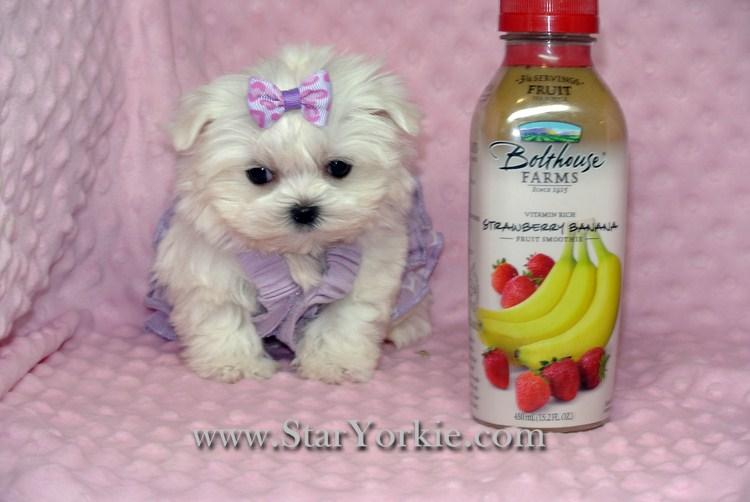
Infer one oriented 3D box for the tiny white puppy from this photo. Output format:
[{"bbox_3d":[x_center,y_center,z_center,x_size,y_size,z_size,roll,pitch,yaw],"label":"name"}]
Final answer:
[{"bbox_3d":[-0.039,-0.024,0.840,0.143,0.154,0.170,0,5,0],"label":"tiny white puppy"}]

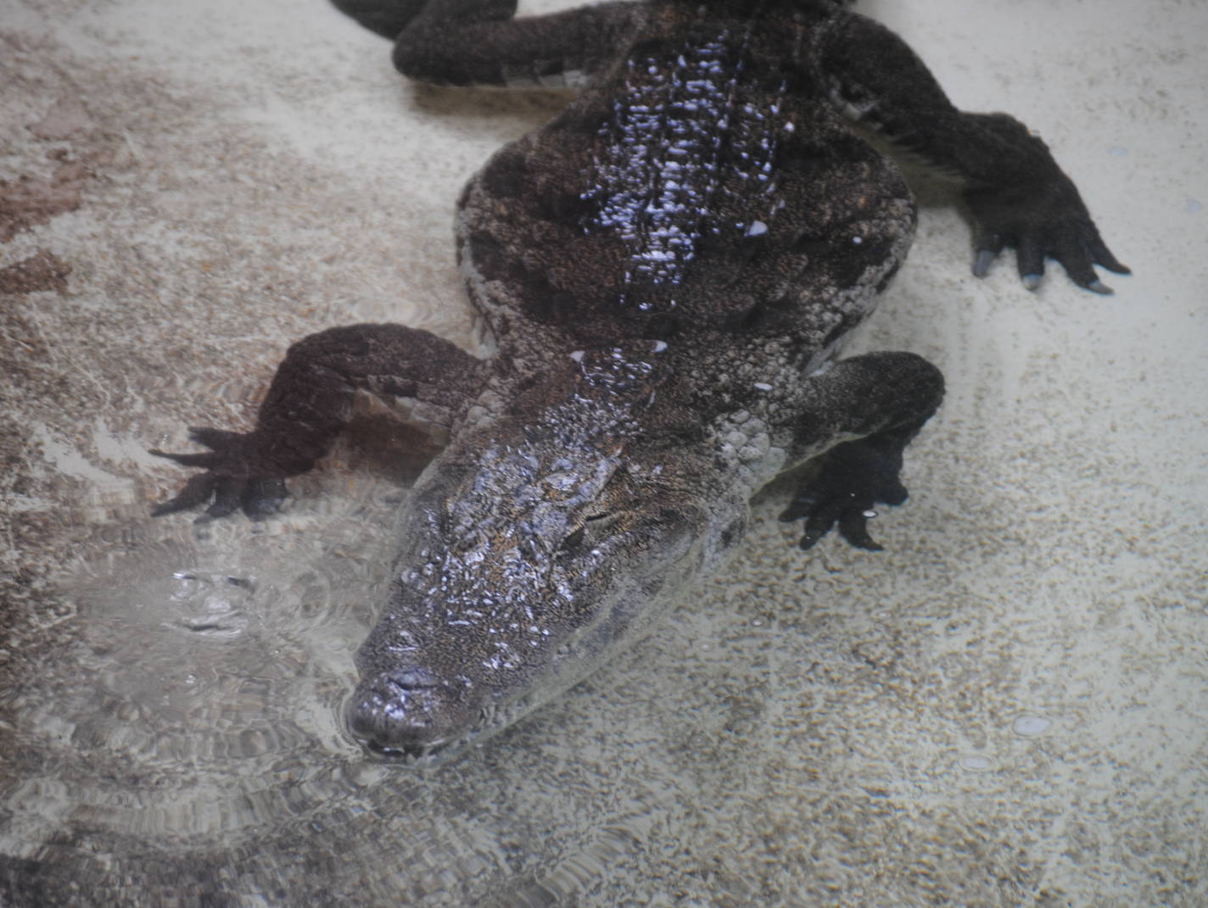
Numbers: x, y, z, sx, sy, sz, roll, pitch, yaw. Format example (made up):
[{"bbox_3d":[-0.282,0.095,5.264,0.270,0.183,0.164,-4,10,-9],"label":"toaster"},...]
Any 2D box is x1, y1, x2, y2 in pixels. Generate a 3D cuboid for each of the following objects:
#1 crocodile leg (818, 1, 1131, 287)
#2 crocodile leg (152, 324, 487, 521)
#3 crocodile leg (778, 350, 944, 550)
[{"bbox_3d":[0.346,-0.285,5.350,0.300,0.150,0.260,-5,38,-6],"label":"crocodile leg"},{"bbox_3d":[-0.254,-0.028,5.060,0.285,0.150,0.140,7,39,9],"label":"crocodile leg"},{"bbox_3d":[0.228,-0.004,5.030,0.155,0.155,0.140,3,38,4],"label":"crocodile leg"}]

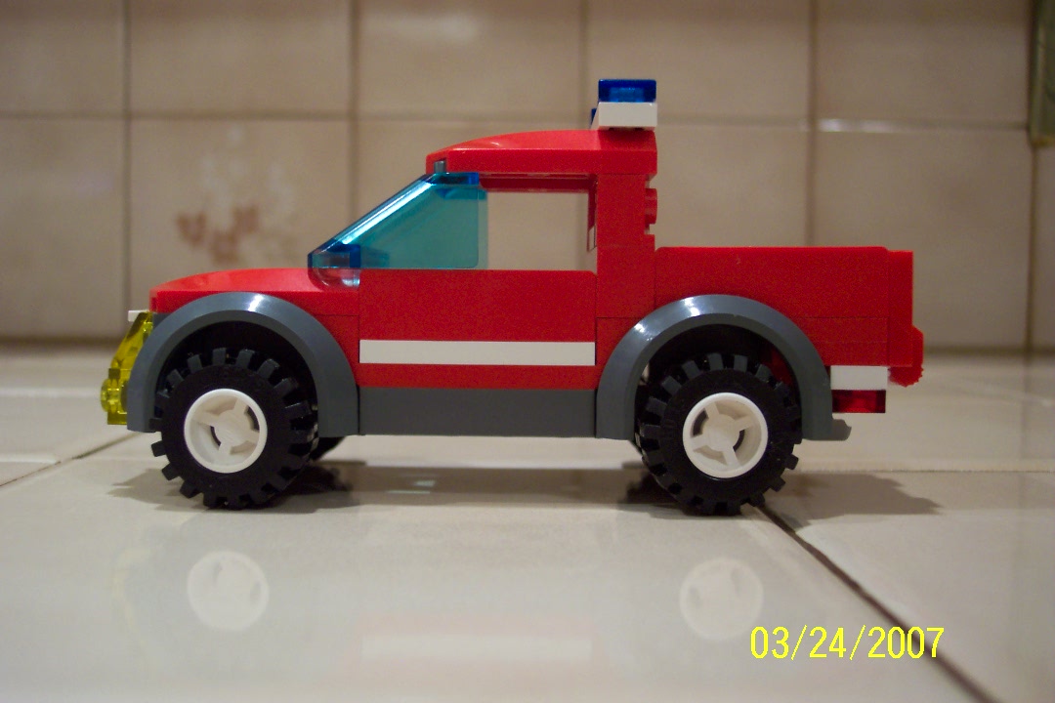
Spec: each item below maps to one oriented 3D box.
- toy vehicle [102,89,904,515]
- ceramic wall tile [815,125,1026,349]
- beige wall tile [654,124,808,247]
[{"bbox_3d":[-0.001,-0.009,0.166,0.115,0.057,0.049,0,3,0],"label":"toy vehicle"},{"bbox_3d":[0.190,-0.055,0.537,0.108,0.108,0.008,0,3,0],"label":"ceramic wall tile"},{"bbox_3d":[0.082,-0.057,0.536,0.108,0.108,0.008,0,3,0],"label":"beige wall tile"}]

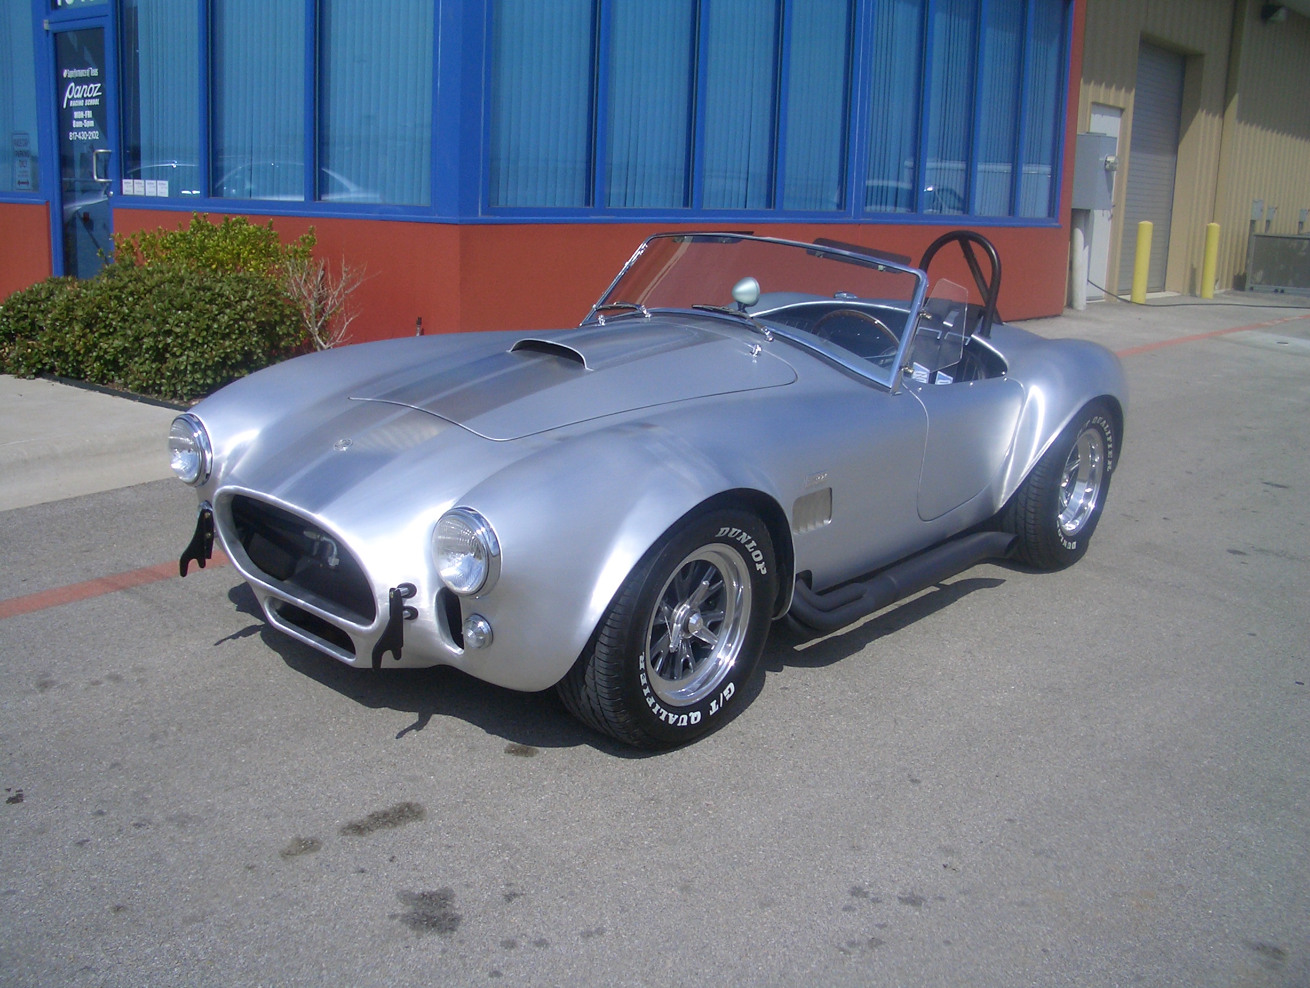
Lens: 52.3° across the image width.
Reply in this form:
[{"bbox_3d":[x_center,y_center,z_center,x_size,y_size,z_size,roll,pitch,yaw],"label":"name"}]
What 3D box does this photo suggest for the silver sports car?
[{"bbox_3d":[0.309,-0.306,4.641,1.740,1.240,3.970,14,19,38],"label":"silver sports car"}]

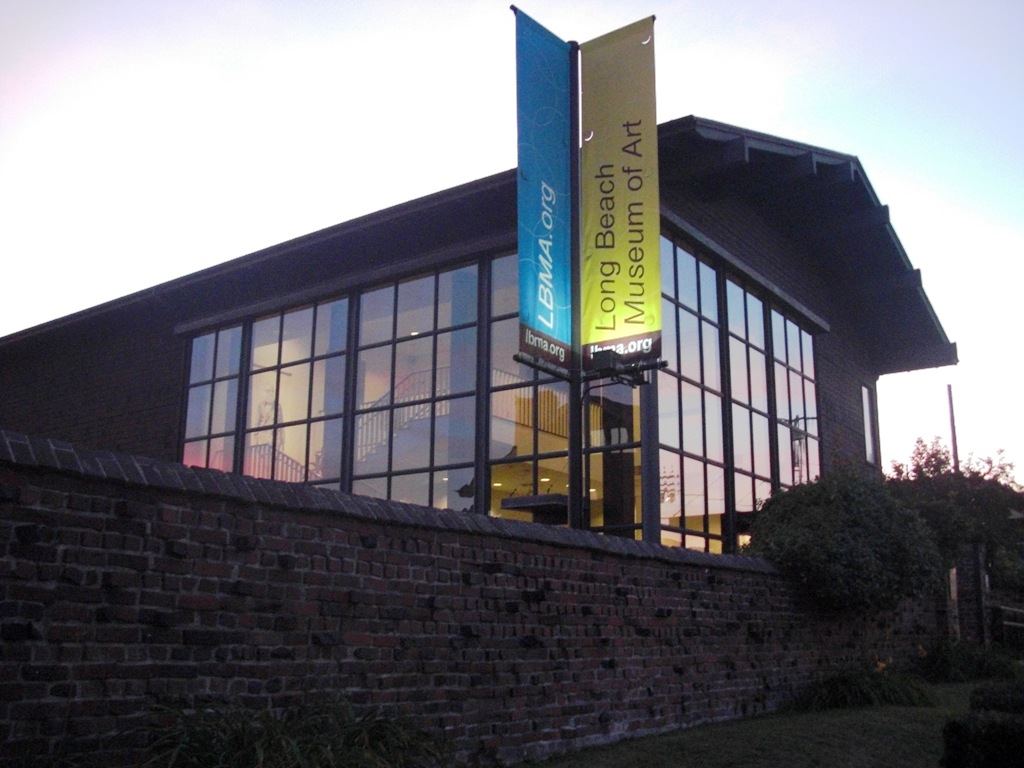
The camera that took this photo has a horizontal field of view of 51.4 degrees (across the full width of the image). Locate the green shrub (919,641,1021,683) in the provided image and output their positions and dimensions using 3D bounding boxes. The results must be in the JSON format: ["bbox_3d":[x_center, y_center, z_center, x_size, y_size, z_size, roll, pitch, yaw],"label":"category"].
[{"bbox_3d":[6.644,4.054,15.500,1.000,0.620,1.400,-9,-17,35],"label":"green shrub"}]

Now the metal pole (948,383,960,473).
[{"bbox_3d":[9.848,3.052,23.255,0.110,6.262,0.110,-9,-17,35],"label":"metal pole"}]

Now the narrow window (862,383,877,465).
[{"bbox_3d":[8.500,0.986,25.380,0.100,1.900,0.620,-9,-17,35],"label":"narrow window"}]

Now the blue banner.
[{"bbox_3d":[0.270,-1.584,8.619,0.050,2.900,0.770,-9,-17,35],"label":"blue banner"}]

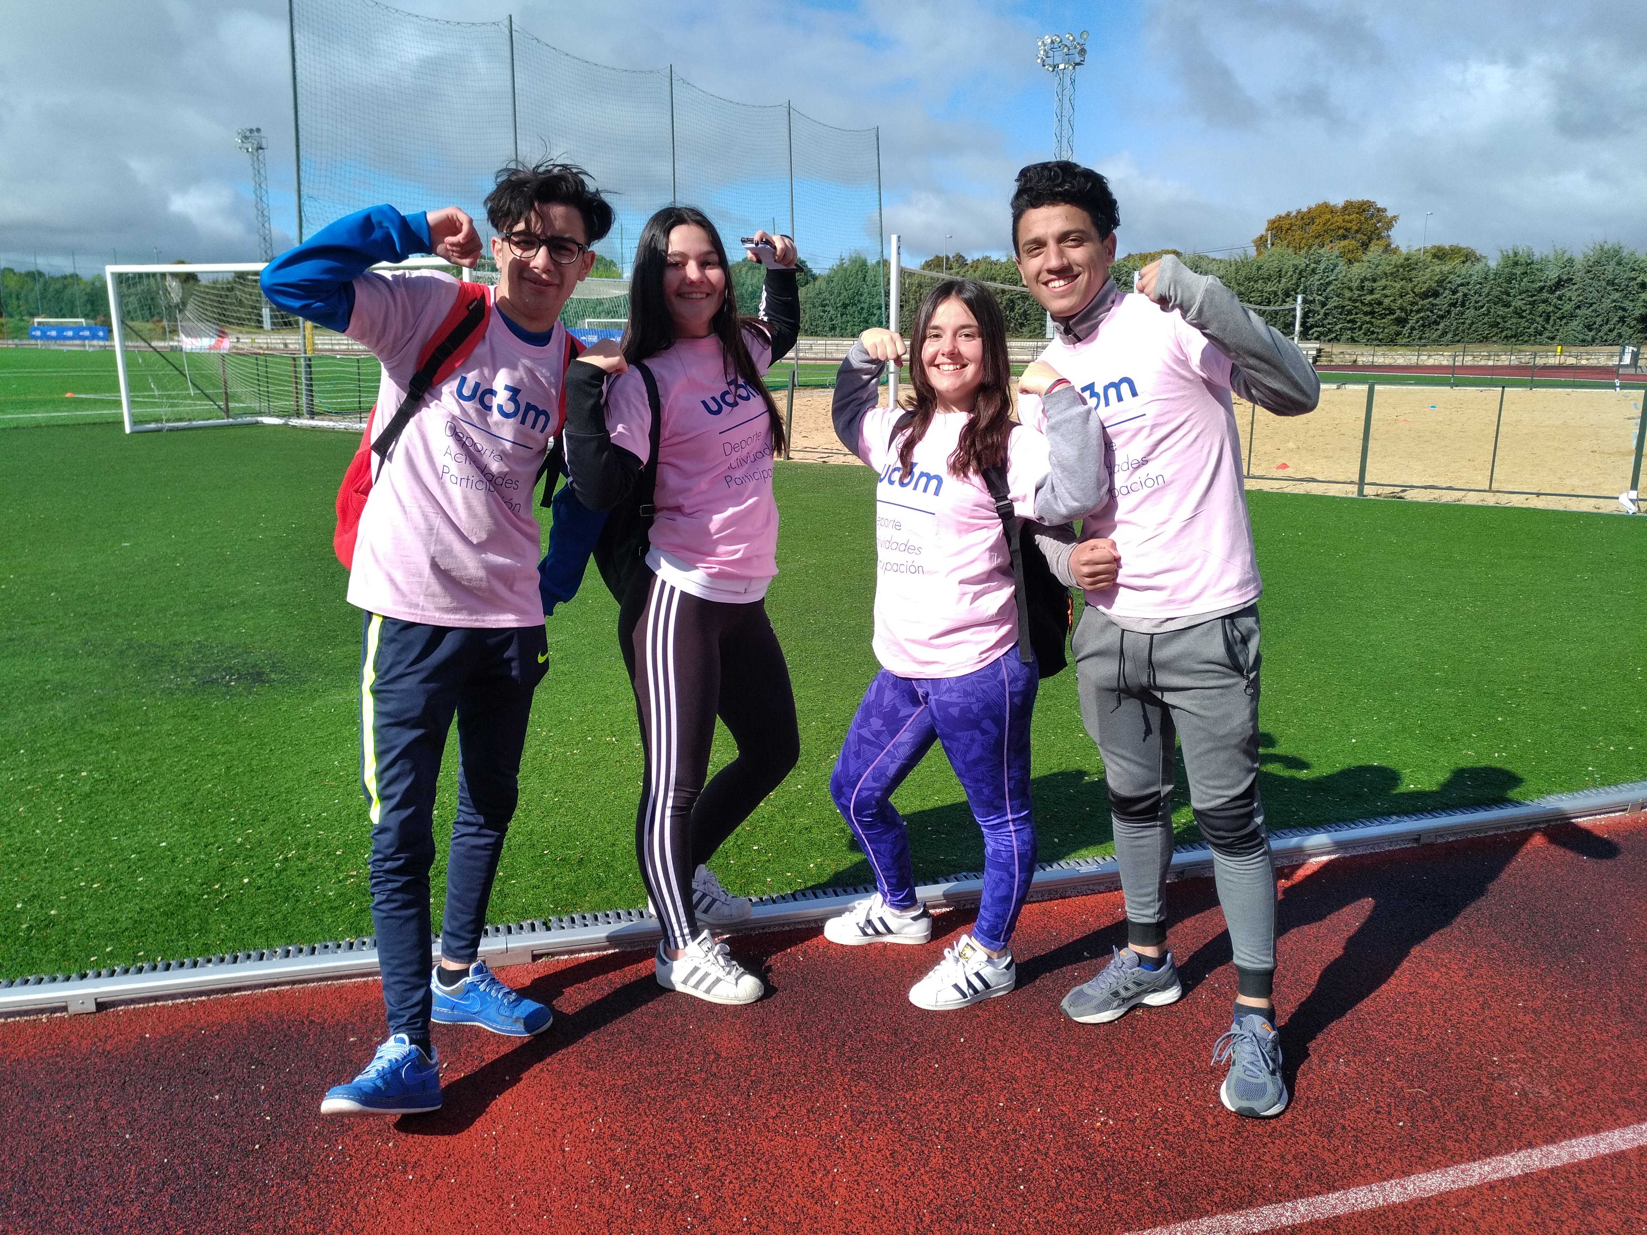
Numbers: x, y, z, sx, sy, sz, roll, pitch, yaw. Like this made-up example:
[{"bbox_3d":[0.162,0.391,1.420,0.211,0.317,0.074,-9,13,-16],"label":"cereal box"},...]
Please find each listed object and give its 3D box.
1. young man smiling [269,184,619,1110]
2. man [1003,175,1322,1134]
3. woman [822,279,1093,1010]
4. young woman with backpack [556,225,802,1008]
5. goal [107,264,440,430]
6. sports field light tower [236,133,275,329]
[{"bbox_3d":[-0.681,0.083,2.069,0.650,1.745,0.480,-10,18,-37],"label":"young man smiling"},{"bbox_3d":[0.681,0.086,2.096,0.550,1.750,0.500,11,18,36],"label":"man"},{"bbox_3d":[0.270,0.094,2.403,0.590,1.575,0.470,13,19,40],"label":"woman"},{"bbox_3d":[-0.290,0.033,2.370,0.450,1.700,0.530,13,19,40],"label":"young woman with backpack"},{"bbox_3d":[-6.445,-3.638,15.072,6.900,2.330,2.100,7,16,24],"label":"goal"},{"bbox_3d":[-52.134,-35.602,100.431,2.800,17.800,2.300,8,16,26],"label":"sports field light tower"}]

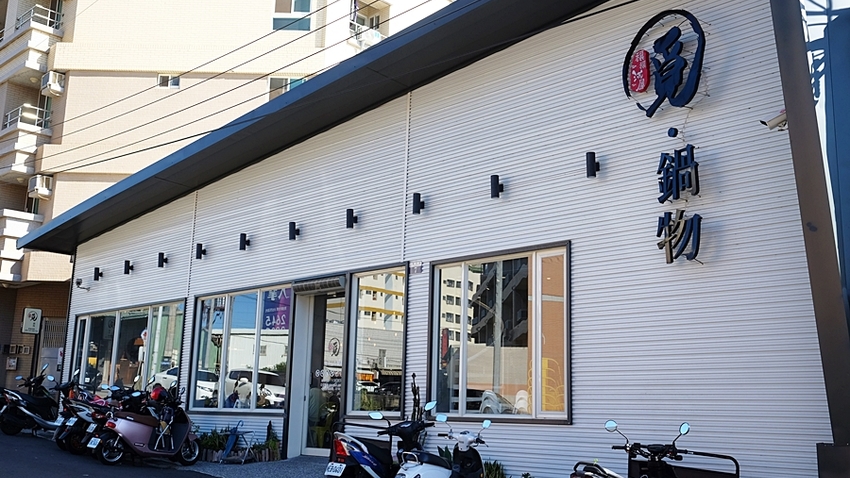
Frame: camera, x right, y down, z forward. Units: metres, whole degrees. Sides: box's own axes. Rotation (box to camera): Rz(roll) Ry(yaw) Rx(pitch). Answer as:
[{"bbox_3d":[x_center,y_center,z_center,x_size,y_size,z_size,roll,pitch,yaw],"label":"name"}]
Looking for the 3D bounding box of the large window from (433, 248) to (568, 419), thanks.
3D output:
[{"bbox_3d":[0.868,1.196,10.250,2.216,2.050,0.120,-10,-17,43],"label":"large window"}]

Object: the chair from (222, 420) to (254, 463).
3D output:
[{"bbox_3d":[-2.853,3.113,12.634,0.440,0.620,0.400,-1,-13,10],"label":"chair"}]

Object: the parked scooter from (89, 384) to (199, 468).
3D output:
[{"bbox_3d":[-4.226,2.878,12.769,0.700,1.170,1.885,-10,-17,43],"label":"parked scooter"}]

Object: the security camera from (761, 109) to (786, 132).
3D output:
[{"bbox_3d":[3.312,-1.118,7.828,0.270,0.130,0.100,-26,-19,12],"label":"security camera"}]

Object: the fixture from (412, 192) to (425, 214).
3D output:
[{"bbox_3d":[-0.090,-0.494,11.506,0.095,0.280,0.165,-10,-17,43],"label":"fixture"}]

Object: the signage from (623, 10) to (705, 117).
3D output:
[{"bbox_3d":[2.527,-1.838,8.727,0.923,1.105,0.090,-10,-17,43],"label":"signage"}]

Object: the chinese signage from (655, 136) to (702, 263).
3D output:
[{"bbox_3d":[2.562,-0.347,8.325,0.464,1.196,0.090,-10,-17,43],"label":"chinese signage"}]

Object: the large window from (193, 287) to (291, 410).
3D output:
[{"bbox_3d":[-3.220,1.921,14.159,2.936,2.069,0.120,-10,-17,43],"label":"large window"}]

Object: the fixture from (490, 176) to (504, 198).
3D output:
[{"bbox_3d":[0.898,-0.638,10.220,0.100,0.285,0.180,-10,-17,43],"label":"fixture"}]

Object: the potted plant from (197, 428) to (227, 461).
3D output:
[{"bbox_3d":[-3.398,3.308,13.298,0.989,0.498,0.360,-10,-17,43],"label":"potted plant"}]

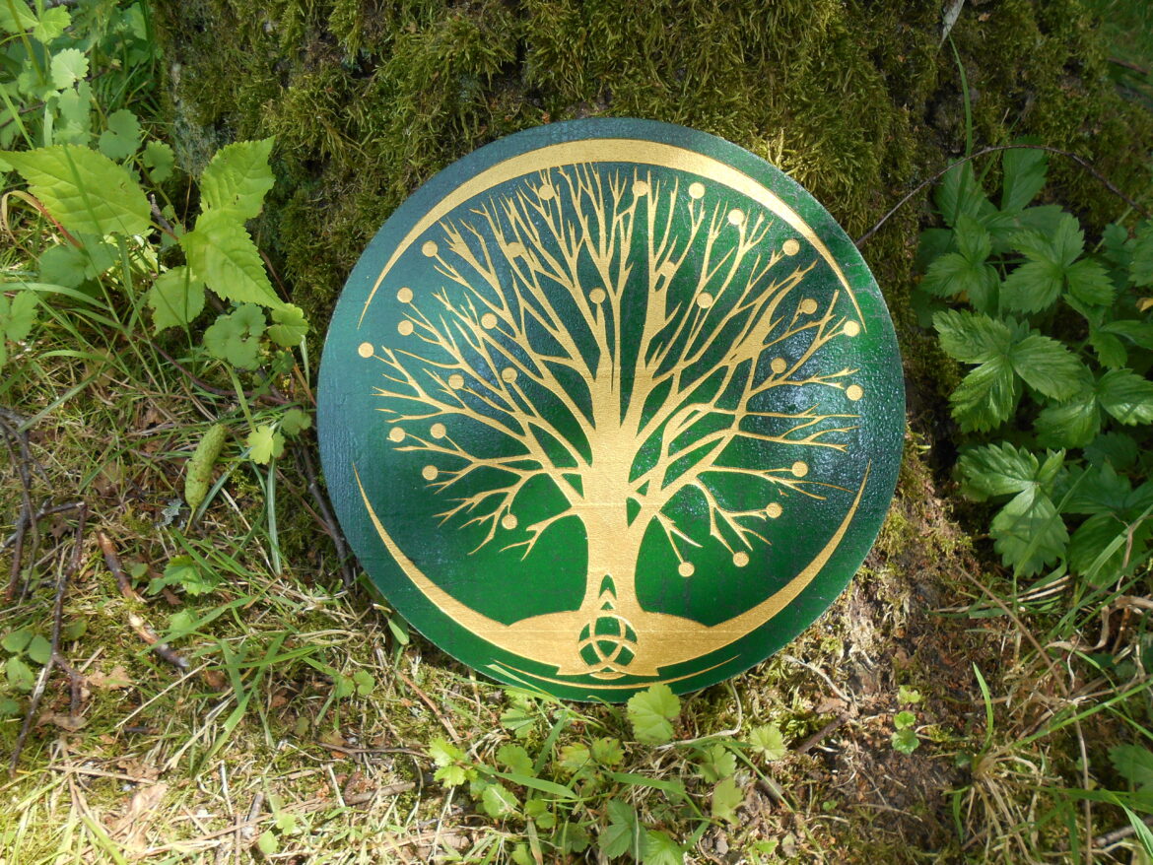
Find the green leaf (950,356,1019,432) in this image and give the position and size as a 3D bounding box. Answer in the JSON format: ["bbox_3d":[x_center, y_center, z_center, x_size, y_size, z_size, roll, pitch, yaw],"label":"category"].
[{"bbox_3d":[0.244,-0.023,0.515,0.031,0.013,0.057,31,75,20],"label":"green leaf"}]

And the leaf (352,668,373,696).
[{"bbox_3d":[-0.113,0.131,0.455,0.012,0.004,0.015,7,57,-5],"label":"leaf"}]

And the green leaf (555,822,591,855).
[{"bbox_3d":[-0.001,0.170,0.362,0.015,0.004,0.015,-17,61,-10],"label":"green leaf"}]

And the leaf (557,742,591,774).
[{"bbox_3d":[-0.001,0.146,0.388,0.015,0.004,0.017,6,60,4],"label":"leaf"}]

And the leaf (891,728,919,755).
[{"bbox_3d":[0.161,0.152,0.425,0.013,0.003,0.013,-1,54,12],"label":"leaf"}]

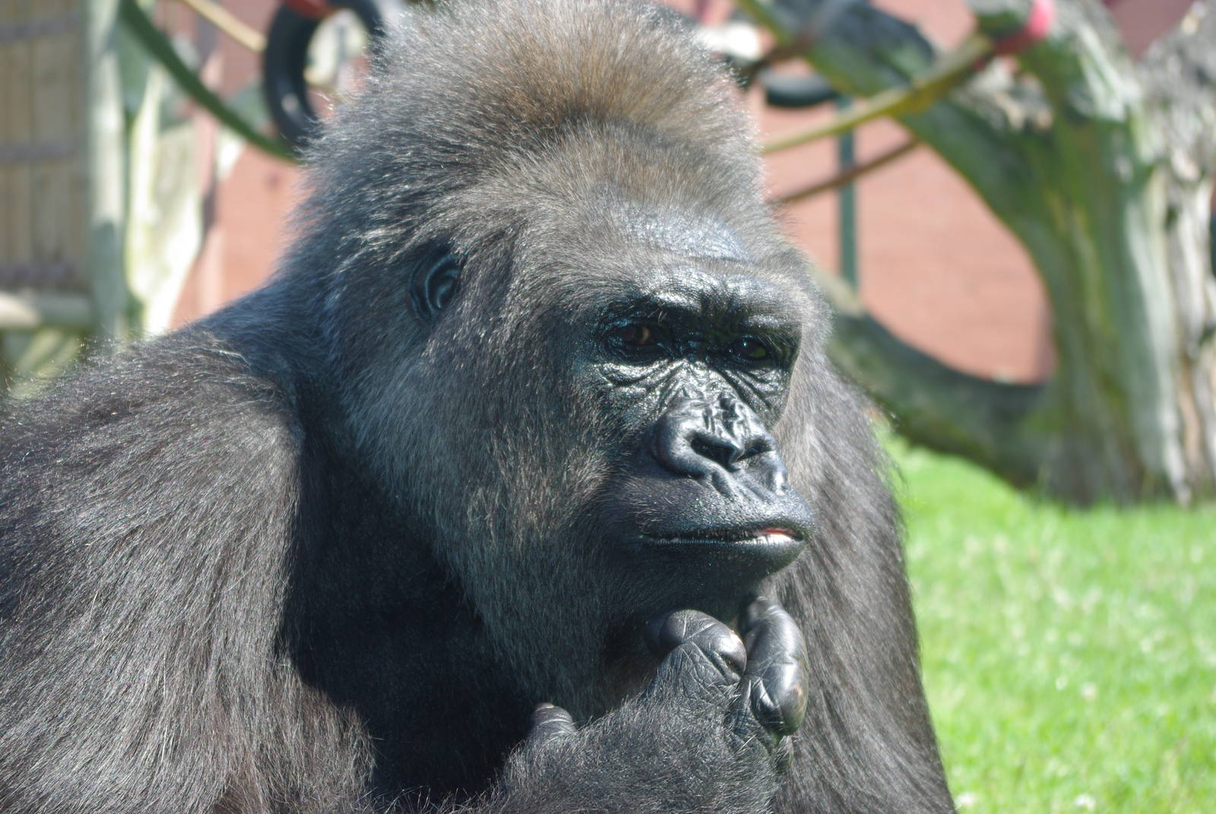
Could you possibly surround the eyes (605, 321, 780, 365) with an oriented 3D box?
[{"bbox_3d":[0.045,-0.035,1.500,0.094,0.021,0.031,6,6,-35],"label":"eyes"}]

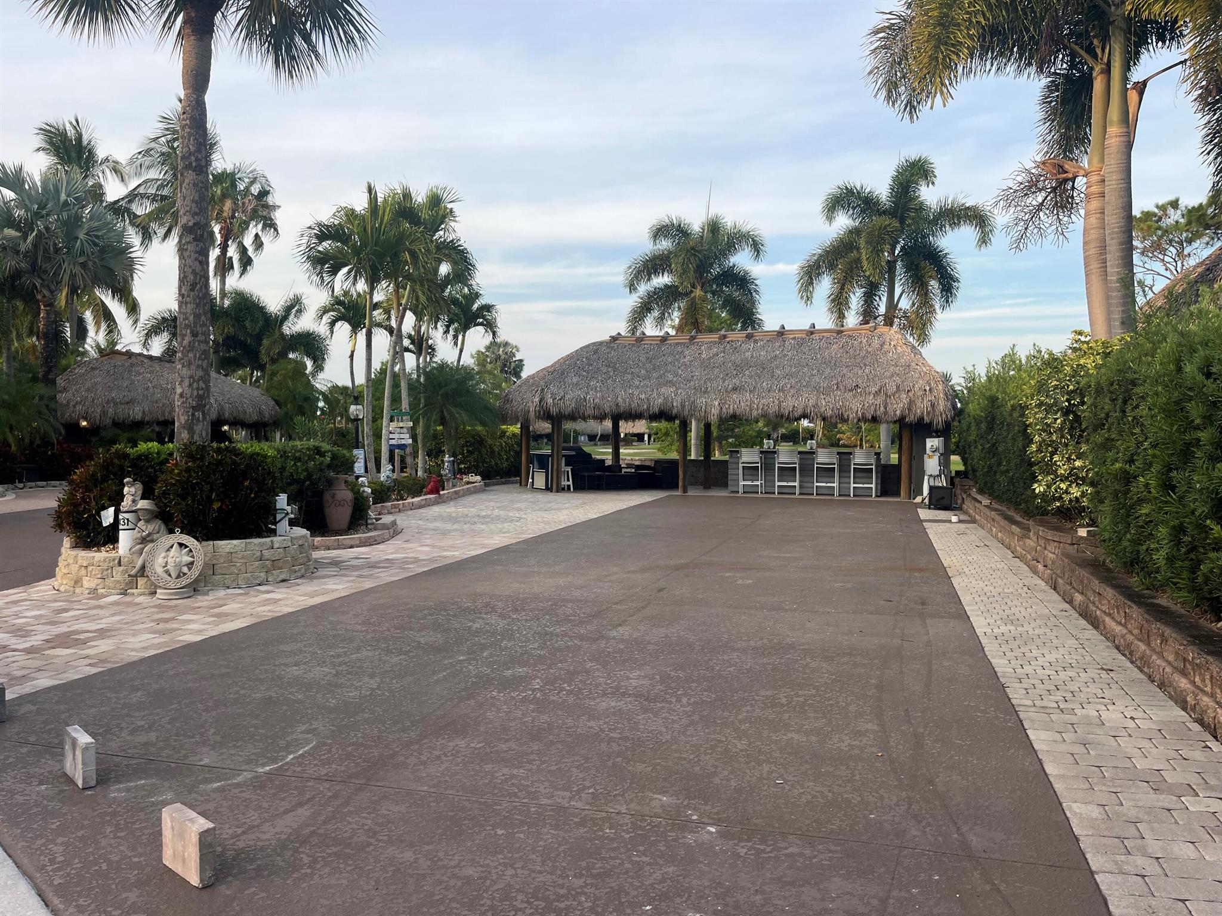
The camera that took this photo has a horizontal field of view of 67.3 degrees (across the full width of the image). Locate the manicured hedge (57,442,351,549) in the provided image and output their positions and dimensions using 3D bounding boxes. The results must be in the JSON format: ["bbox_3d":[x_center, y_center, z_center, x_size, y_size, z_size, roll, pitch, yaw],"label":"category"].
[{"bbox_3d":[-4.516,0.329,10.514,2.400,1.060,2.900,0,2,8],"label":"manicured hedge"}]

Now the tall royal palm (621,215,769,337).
[{"bbox_3d":[2.730,-3.654,29.905,4.500,8.630,4.500,1,2,19],"label":"tall royal palm"}]

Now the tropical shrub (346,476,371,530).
[{"bbox_3d":[-3.604,0.621,13.024,0.500,0.690,0.500,0,2,16],"label":"tropical shrub"}]

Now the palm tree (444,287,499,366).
[{"bbox_3d":[-6.220,-3.550,39.912,2.800,7.830,2.800,0,2,16],"label":"palm tree"}]

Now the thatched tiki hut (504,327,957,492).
[{"bbox_3d":[3.050,-1.224,23.574,10.700,4.150,4.800,1,2,19],"label":"thatched tiki hut"}]

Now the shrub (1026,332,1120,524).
[{"bbox_3d":[5.644,-0.373,11.194,1.200,2.340,1.300,0,2,16],"label":"shrub"}]

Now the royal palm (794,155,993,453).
[{"bbox_3d":[8.019,-3.902,25.896,5.300,9.370,5.300,1,2,19],"label":"royal palm"}]

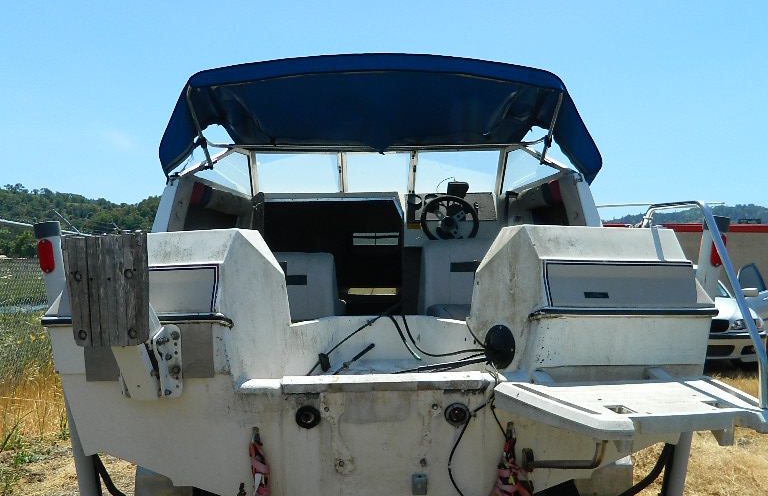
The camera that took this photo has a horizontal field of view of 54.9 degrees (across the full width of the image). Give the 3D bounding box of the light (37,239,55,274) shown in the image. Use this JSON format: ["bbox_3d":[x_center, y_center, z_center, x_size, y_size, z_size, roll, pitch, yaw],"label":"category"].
[{"bbox_3d":[-1.205,0.030,2.640,0.057,0.125,0.025,-7,3,0],"label":"light"}]

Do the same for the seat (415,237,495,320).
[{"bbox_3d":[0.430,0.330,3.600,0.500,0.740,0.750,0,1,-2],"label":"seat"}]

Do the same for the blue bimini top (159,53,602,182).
[{"bbox_3d":[-0.030,-0.615,4.030,2.100,0.610,1.050,0,1,-2],"label":"blue bimini top"}]

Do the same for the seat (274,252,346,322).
[{"bbox_3d":[-0.465,0.360,3.570,0.500,0.700,0.750,0,1,-2],"label":"seat"}]

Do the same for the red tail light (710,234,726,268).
[{"bbox_3d":[1.245,0.010,2.750,0.057,0.122,0.025,8,3,-6],"label":"red tail light"}]

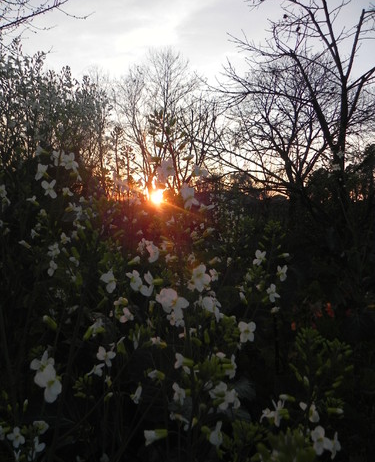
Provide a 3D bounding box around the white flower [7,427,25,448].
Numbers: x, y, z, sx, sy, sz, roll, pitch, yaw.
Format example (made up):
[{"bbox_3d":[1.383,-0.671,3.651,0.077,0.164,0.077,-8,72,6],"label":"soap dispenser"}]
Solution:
[{"bbox_3d":[-0.243,0.292,0.531,0.026,0.029,0.013,0,5,-6],"label":"white flower"}]

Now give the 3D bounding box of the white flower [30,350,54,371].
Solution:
[{"bbox_3d":[-0.162,0.147,0.419,0.027,0.028,0.016,1,5,12],"label":"white flower"}]

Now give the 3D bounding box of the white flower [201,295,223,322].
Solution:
[{"bbox_3d":[0.027,0.086,0.419,0.026,0.029,0.017,-4,6,-38],"label":"white flower"}]

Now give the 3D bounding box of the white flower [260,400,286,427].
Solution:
[{"bbox_3d":[0.091,0.196,0.403,0.022,0.029,0.026,-3,6,-30],"label":"white flower"}]

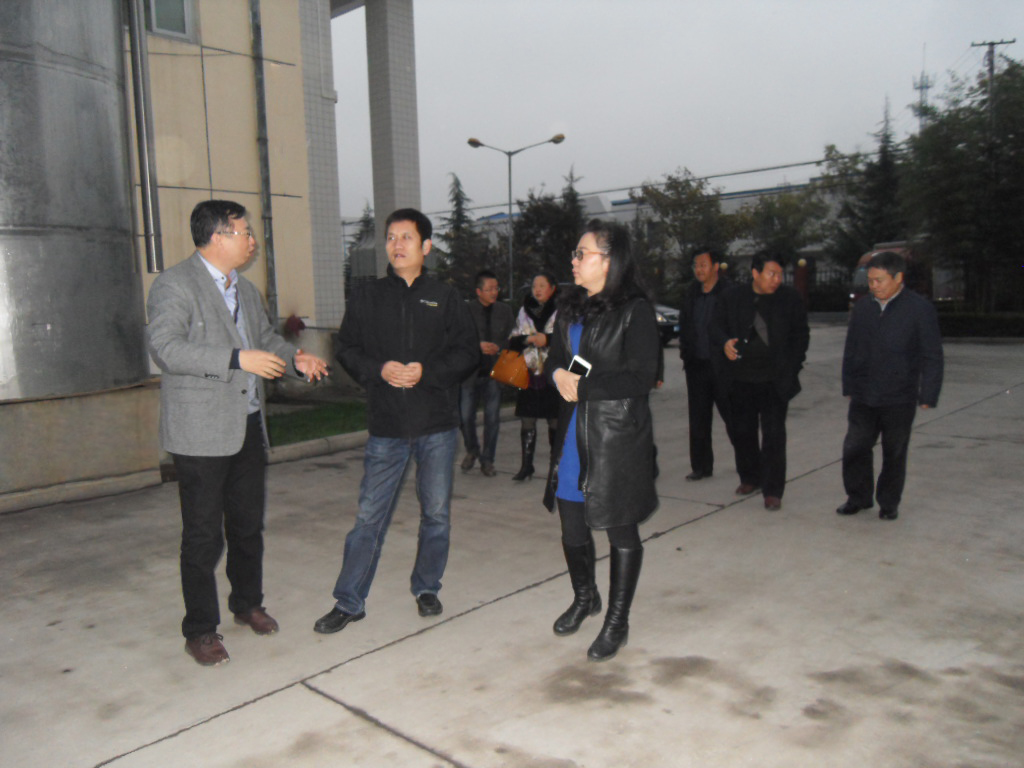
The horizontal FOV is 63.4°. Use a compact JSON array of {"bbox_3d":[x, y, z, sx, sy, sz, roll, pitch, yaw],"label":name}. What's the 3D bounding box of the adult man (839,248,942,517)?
[{"bbox_3d":[2.375,-0.019,5.244,0.620,1.650,0.430,2,7,33],"label":"adult man"}]

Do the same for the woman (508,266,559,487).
[{"bbox_3d":[0.178,-0.062,6.554,0.500,1.630,0.420,1,7,30],"label":"woman"}]

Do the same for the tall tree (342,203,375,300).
[{"bbox_3d":[-6.617,-5.290,38.302,2.600,6.107,2.600,-3,6,-10],"label":"tall tree"}]

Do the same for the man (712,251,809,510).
[{"bbox_3d":[1.693,-0.043,5.598,0.620,1.680,0.450,1,6,27],"label":"man"}]

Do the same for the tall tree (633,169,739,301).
[{"bbox_3d":[7.315,-5.591,34.324,4.600,6.546,4.600,-1,6,12],"label":"tall tree"}]

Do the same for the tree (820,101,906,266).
[{"bbox_3d":[13.193,-6.138,30.397,3.600,8.014,3.600,1,6,23],"label":"tree"}]

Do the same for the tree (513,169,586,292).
[{"bbox_3d":[1.411,-5.168,32.678,3.000,6.200,3.000,-2,6,0],"label":"tree"}]

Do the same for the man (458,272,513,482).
[{"bbox_3d":[-0.203,-0.100,6.881,0.520,1.680,0.400,-3,6,-7],"label":"man"}]

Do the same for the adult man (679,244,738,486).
[{"bbox_3d":[1.475,-0.157,6.162,0.540,1.690,0.500,2,7,30],"label":"adult man"}]

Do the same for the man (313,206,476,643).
[{"bbox_3d":[-0.484,0.152,3.530,0.650,1.730,0.450,-1,6,6],"label":"man"}]

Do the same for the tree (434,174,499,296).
[{"bbox_3d":[-1.902,-5.133,33.320,3.000,6.462,3.000,-2,6,-3],"label":"tree"}]

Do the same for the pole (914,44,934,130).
[{"bbox_3d":[59.003,-30.070,118.190,3.000,34.874,3.000,-2,6,0],"label":"pole"}]

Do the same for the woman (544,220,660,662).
[{"bbox_3d":[0.341,0.199,3.274,0.500,1.660,0.460,4,8,42],"label":"woman"}]

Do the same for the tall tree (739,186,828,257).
[{"bbox_3d":[12.891,-6.160,39.312,4.400,6.312,4.400,0,6,18],"label":"tall tree"}]

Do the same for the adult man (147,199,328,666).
[{"bbox_3d":[-1.068,0.167,3.235,0.570,1.740,0.530,3,7,39],"label":"adult man"}]

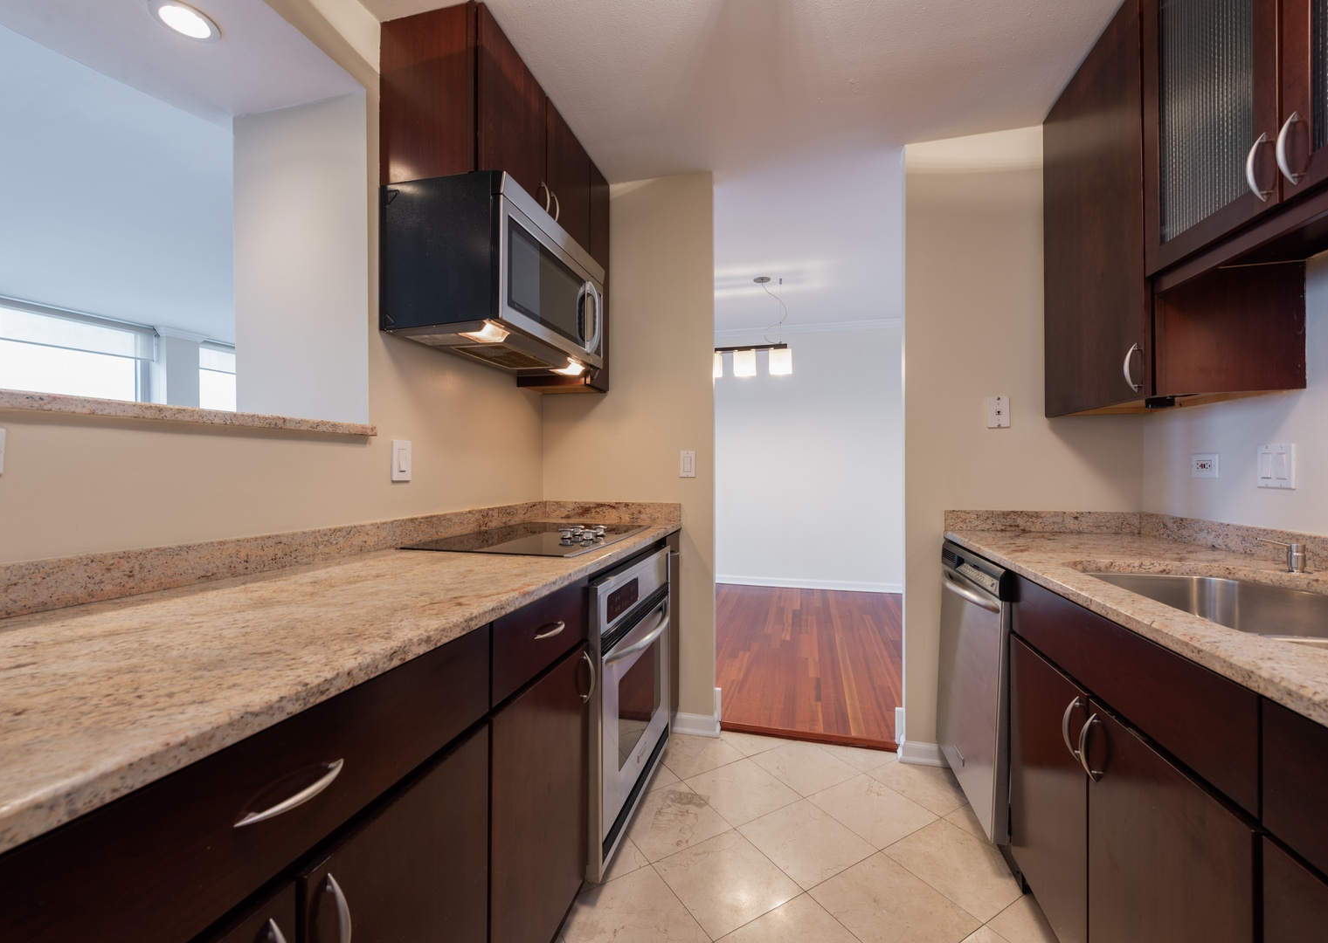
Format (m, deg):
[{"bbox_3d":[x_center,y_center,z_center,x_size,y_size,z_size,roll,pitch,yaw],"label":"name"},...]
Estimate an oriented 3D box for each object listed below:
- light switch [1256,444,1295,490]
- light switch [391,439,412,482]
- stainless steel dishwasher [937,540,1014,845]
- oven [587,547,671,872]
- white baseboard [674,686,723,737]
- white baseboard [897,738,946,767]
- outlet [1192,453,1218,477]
[{"bbox_3d":[1.577,-0.012,1.425,0.012,0.114,0.117,0,0,14],"label":"light switch"},{"bbox_3d":[-0.788,-0.031,1.667,0.013,0.118,0.079,0,0,14],"label":"light switch"},{"bbox_3d":[1.262,0.668,1.746,0.610,0.785,0.610,0,0,14],"label":"stainless steel dishwasher"},{"bbox_3d":[-0.340,0.666,1.823,0.610,0.755,0.740,0,0,14],"label":"oven"},{"bbox_3d":[0.144,1.058,2.422,0.217,0.180,0.110,0,0,14],"label":"white baseboard"},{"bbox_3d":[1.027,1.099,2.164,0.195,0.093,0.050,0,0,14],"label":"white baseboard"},{"bbox_3d":[1.643,-0.018,1.678,0.011,0.071,0.115,0,0,14],"label":"outlet"}]

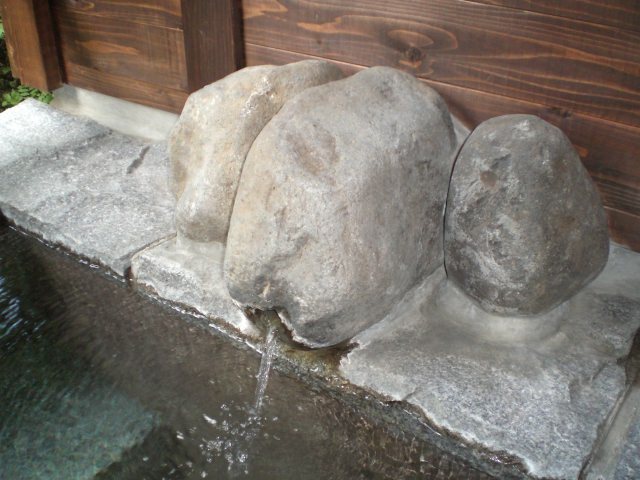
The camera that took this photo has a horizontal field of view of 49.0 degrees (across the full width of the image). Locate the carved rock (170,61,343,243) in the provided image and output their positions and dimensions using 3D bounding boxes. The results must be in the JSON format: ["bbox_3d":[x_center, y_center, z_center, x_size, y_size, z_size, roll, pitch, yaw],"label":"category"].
[{"bbox_3d":[-0.121,-0.171,1.331,0.306,0.312,0.348,19,34,28],"label":"carved rock"}]

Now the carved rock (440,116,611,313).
[{"bbox_3d":[0.329,-0.044,1.143,0.242,0.306,0.240,19,34,28],"label":"carved rock"}]

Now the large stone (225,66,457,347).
[{"bbox_3d":[0.042,-0.083,1.157,0.312,0.372,0.420,19,34,28],"label":"large stone"}]

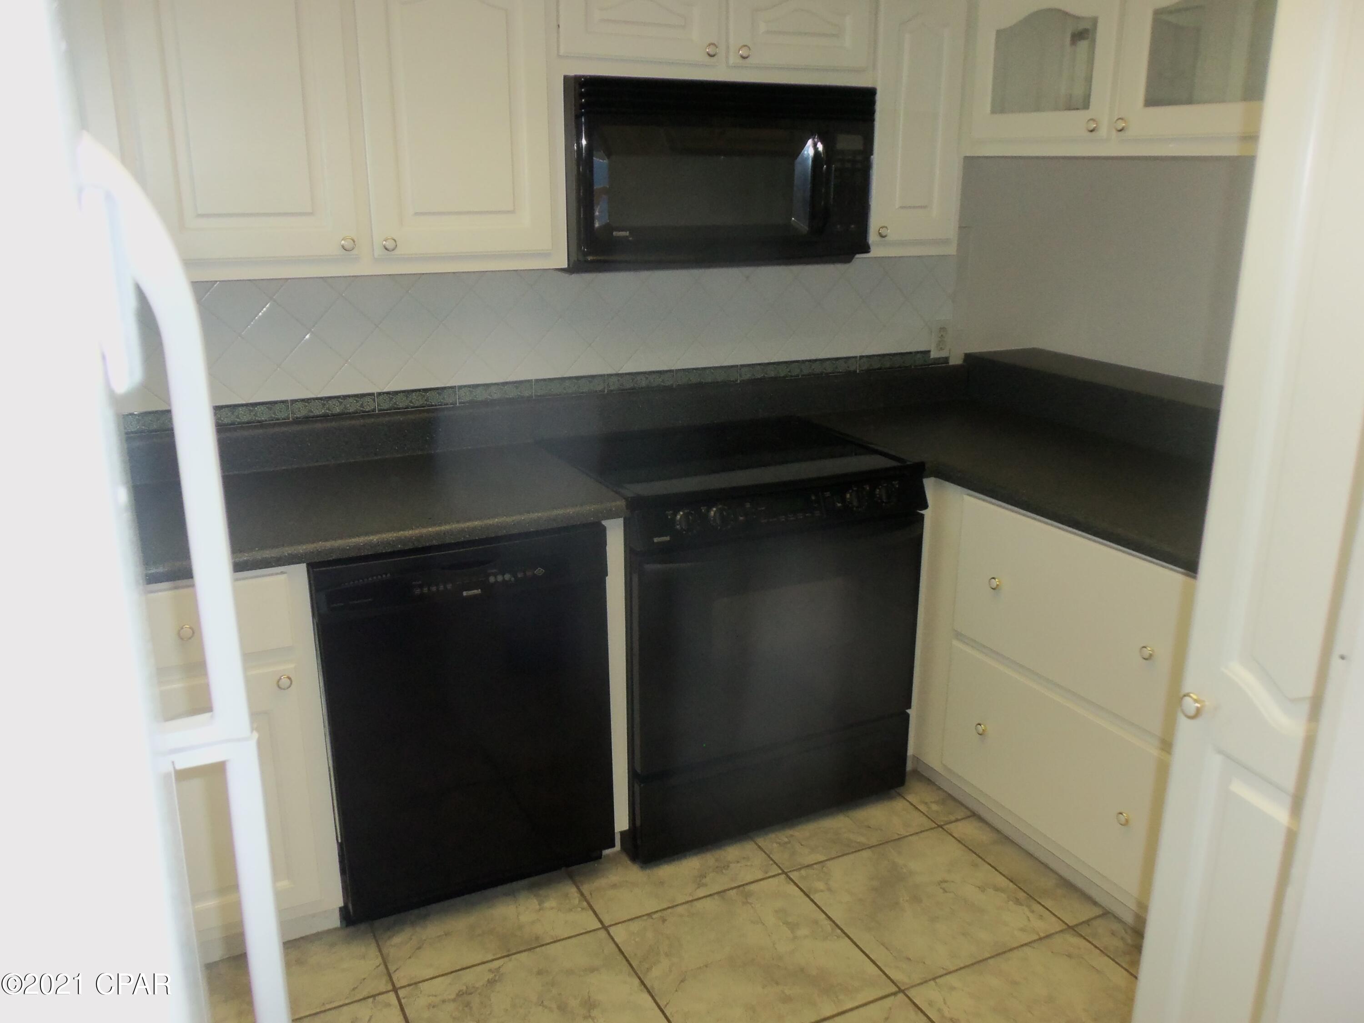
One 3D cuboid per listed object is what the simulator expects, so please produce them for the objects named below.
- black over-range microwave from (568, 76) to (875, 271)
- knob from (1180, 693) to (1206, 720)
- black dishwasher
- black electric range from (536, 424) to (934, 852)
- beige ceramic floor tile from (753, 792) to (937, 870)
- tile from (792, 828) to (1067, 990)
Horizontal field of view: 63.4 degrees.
[{"bbox_3d":[0.038,-0.805,2.677,0.758,0.404,0.410,-8,18,-25],"label":"black over-range microwave"},{"bbox_3d":[0.594,0.225,1.280,0.027,0.030,0.030,-6,17,-19],"label":"knob"},{"bbox_3d":[-0.554,0.405,2.565,0.605,0.852,0.600,-8,18,-25],"label":"black dishwasher"},{"bbox_3d":[0.108,0.286,2.845,0.762,0.905,0.640,-8,18,-25],"label":"black electric range"},{"bbox_3d":[0.345,0.771,2.881,0.447,0.010,0.440,-8,18,-25],"label":"beige ceramic floor tile"},{"bbox_3d":[0.543,0.881,2.490,0.447,0.010,0.447,-8,18,-25],"label":"tile"}]

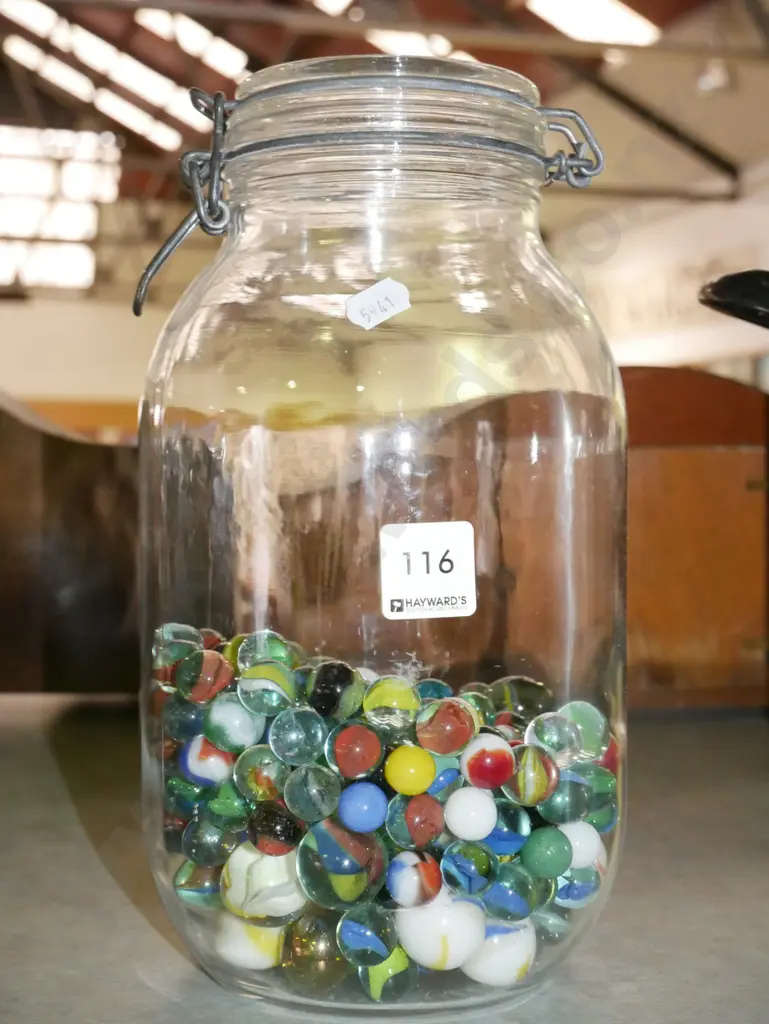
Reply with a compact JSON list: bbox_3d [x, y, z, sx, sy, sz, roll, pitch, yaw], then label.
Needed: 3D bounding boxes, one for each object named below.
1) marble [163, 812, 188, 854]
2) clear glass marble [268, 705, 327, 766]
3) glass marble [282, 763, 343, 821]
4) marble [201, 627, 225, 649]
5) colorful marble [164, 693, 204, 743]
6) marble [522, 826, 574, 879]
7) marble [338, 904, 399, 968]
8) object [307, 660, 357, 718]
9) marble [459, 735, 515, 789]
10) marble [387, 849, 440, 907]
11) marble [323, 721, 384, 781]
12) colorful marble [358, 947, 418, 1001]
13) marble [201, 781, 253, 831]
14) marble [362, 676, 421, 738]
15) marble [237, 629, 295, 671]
[{"bbox_3d":[-0.065,0.101,0.466,0.016,0.016,0.016,0,6,0],"label":"marble"},{"bbox_3d":[-0.024,0.061,0.404,0.016,0.016,0.016,0,5,0],"label":"clear glass marble"},{"bbox_3d":[-0.020,0.078,0.412,0.016,0.016,0.016,0,5,0],"label":"glass marble"},{"bbox_3d":[-0.058,0.046,0.482,0.016,0.016,0.016,0,5,0],"label":"marble"},{"bbox_3d":[-0.059,0.062,0.444,0.016,0.016,0.016,1,4,0],"label":"colorful marble"},{"bbox_3d":[0.045,0.094,0.410,0.015,0.015,0.015,1,4,0],"label":"marble"},{"bbox_3d":[-0.005,0.116,0.408,0.017,0.017,0.017,0,5,0],"label":"marble"},{"bbox_3d":[-0.014,0.050,0.412,0.016,0.016,0.016,0,5,0],"label":"object"},{"bbox_3d":[0.029,0.069,0.410,0.015,0.015,0.015,0,5,0],"label":"marble"},{"bbox_3d":[0.008,0.103,0.414,0.016,0.016,0.016,0,5,0],"label":"marble"},{"bbox_3d":[-0.008,0.065,0.401,0.016,0.016,0.016,1,4,0],"label":"marble"},{"bbox_3d":[0.001,0.128,0.411,0.016,0.016,0.016,0,5,0],"label":"colorful marble"},{"bbox_3d":[-0.047,0.088,0.443,0.016,0.016,0.016,0,6,0],"label":"marble"},{"bbox_3d":[0.002,0.053,0.403,0.016,0.016,0.016,0,5,0],"label":"marble"},{"bbox_3d":[-0.035,0.042,0.432,0.016,0.016,0.016,0,6,0],"label":"marble"}]

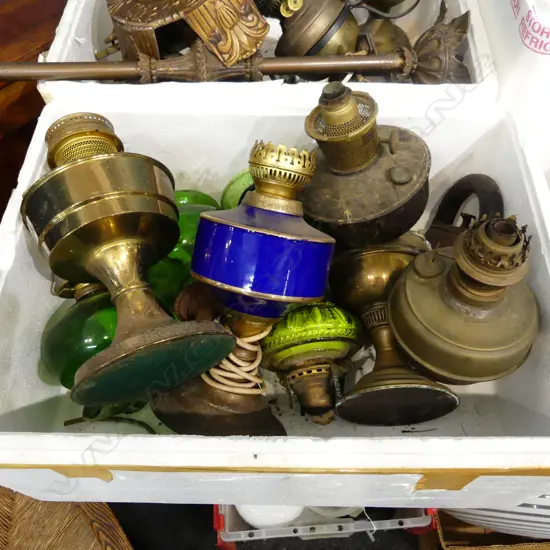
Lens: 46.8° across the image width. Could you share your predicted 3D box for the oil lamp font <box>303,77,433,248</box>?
[{"bbox_3d":[0.080,-0.124,0.645,0.145,0.156,0.145,-12,48,14],"label":"oil lamp font"}]

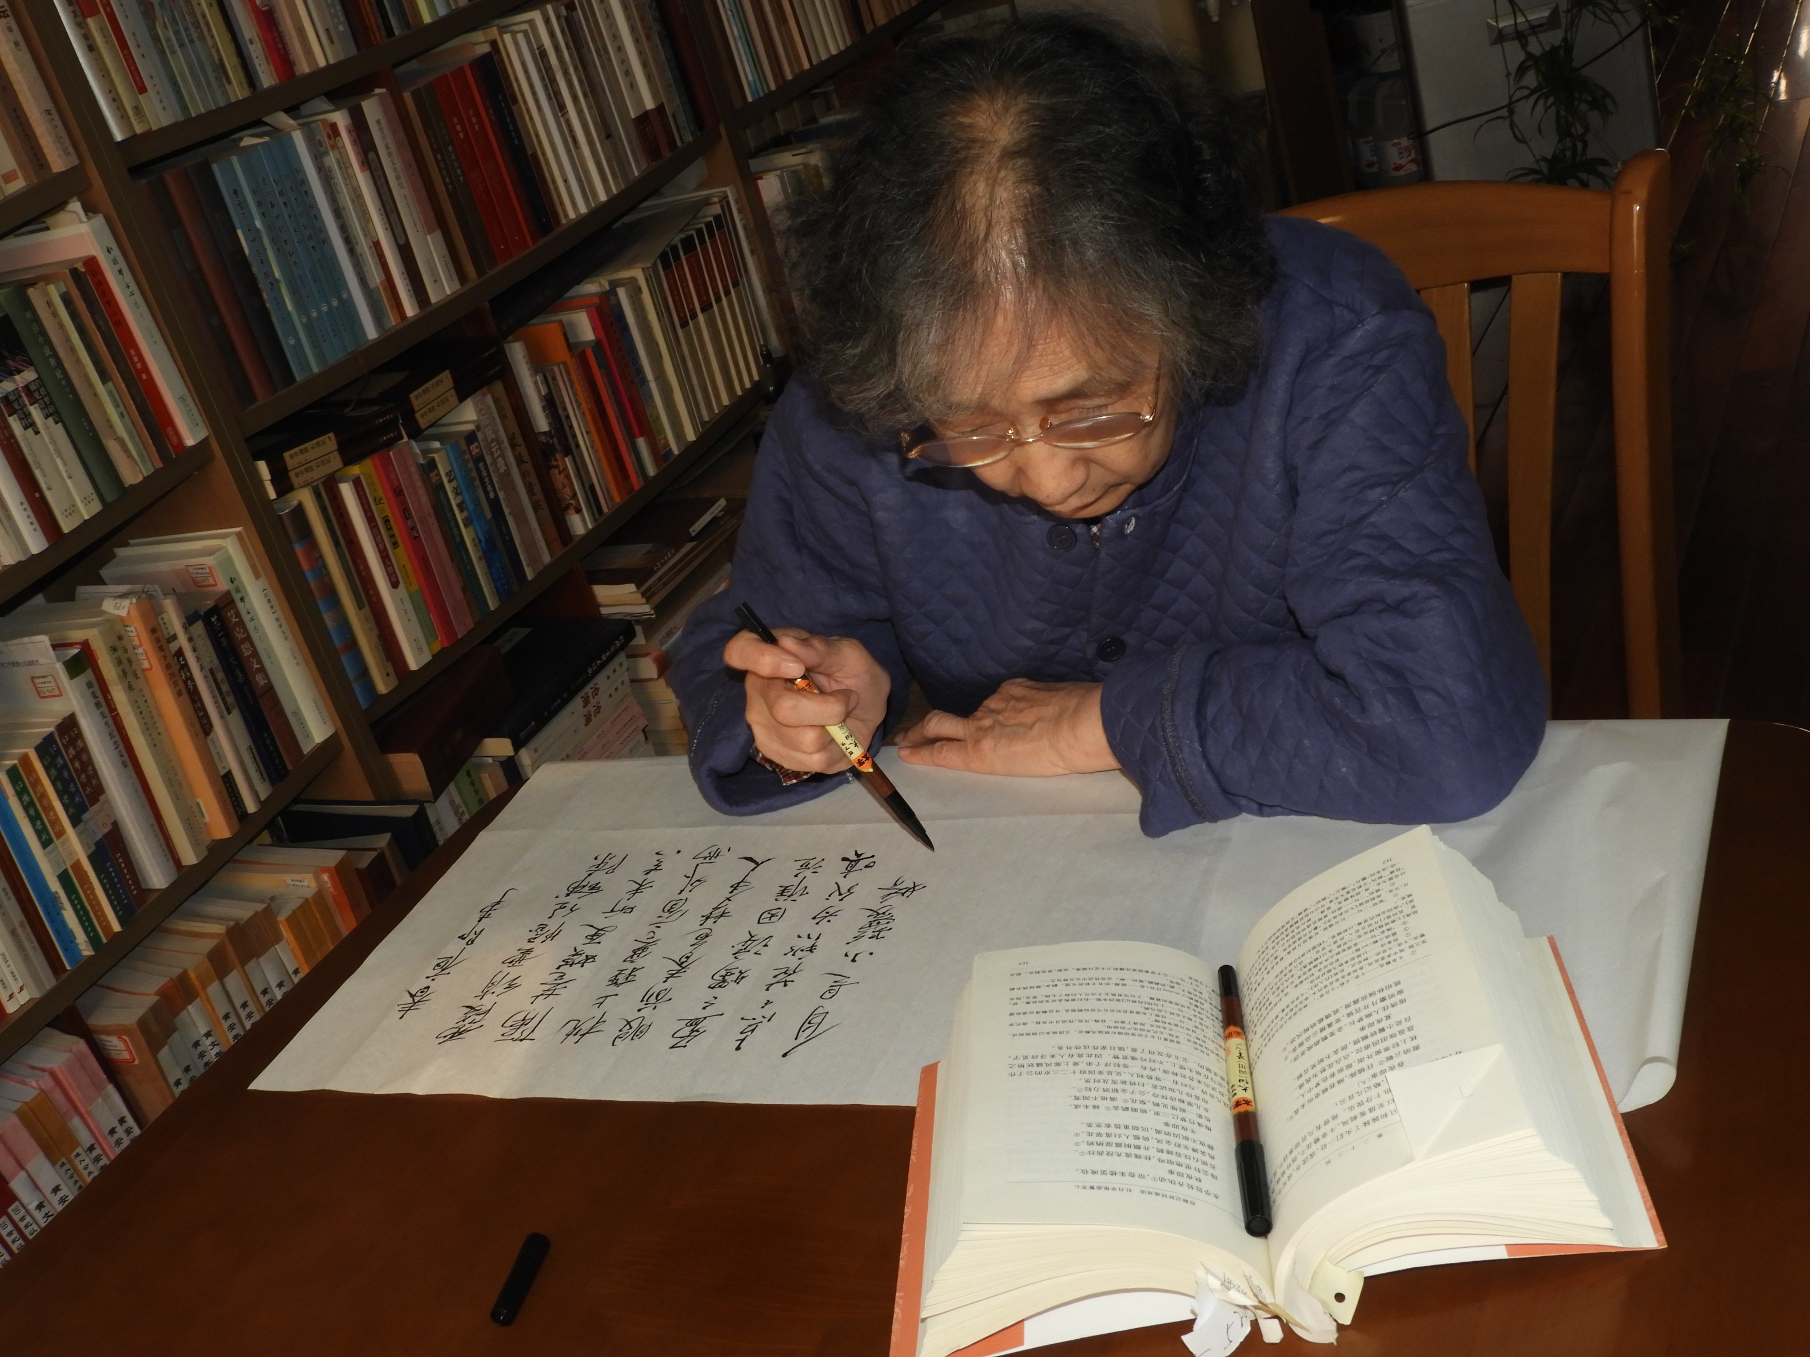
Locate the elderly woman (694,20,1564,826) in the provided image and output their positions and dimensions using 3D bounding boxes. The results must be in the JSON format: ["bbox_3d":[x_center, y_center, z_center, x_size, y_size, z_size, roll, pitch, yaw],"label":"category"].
[{"bbox_3d":[0.176,0.191,1.318,0.560,1.150,0.580,-7,26,22],"label":"elderly woman"}]

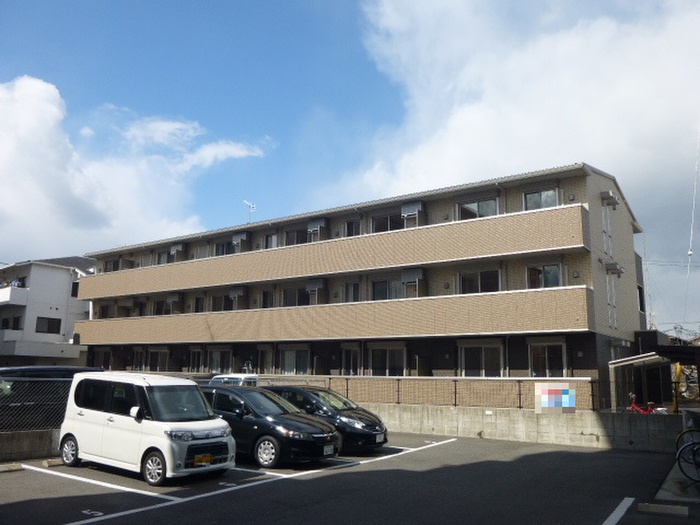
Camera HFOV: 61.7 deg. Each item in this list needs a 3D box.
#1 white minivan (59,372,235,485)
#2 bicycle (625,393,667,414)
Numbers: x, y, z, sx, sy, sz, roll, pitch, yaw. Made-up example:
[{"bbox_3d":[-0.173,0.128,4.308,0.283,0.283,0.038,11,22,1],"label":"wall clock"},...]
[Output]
[{"bbox_3d":[-3.650,2.905,10.722,3.400,1.750,1.490,-7,-12,35],"label":"white minivan"},{"bbox_3d":[10.245,5.055,20.252,1.550,1.050,0.560,-5,-11,30],"label":"bicycle"}]

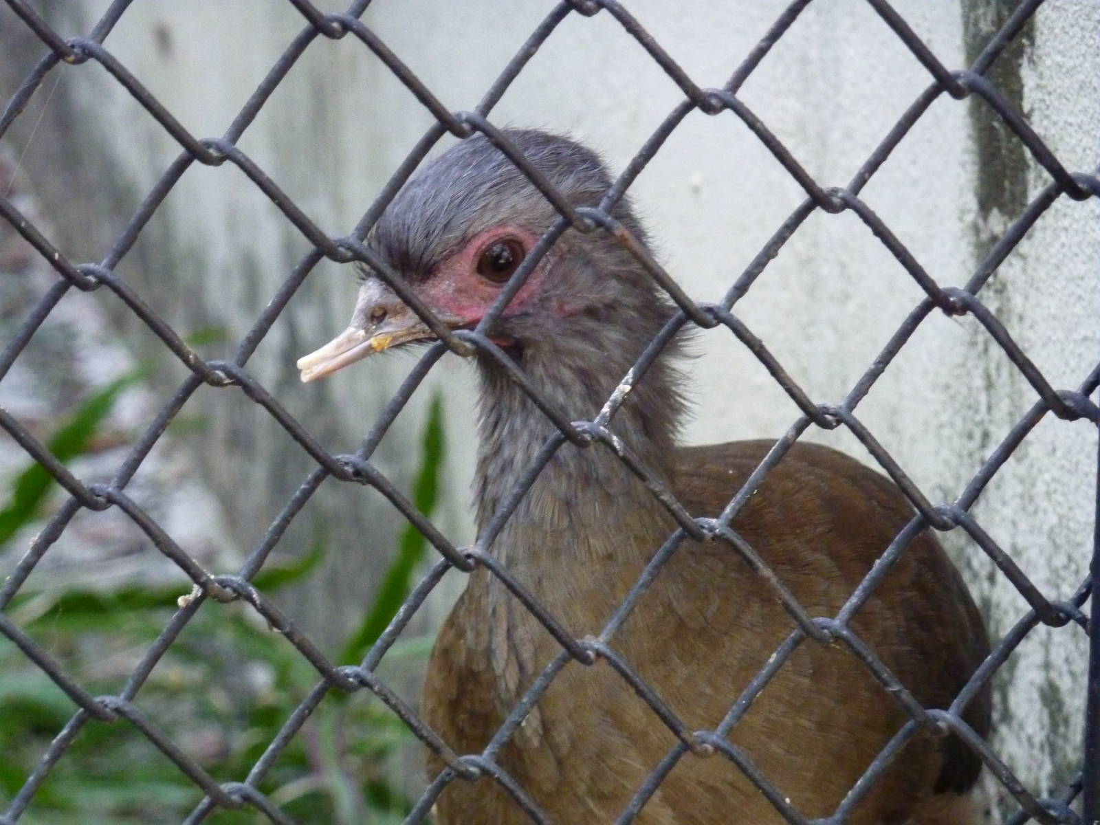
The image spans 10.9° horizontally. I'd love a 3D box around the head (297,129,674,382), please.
[{"bbox_3d":[-0.020,-0.033,1.194,0.083,0.047,0.041,-19,21,-35],"label":"head"}]

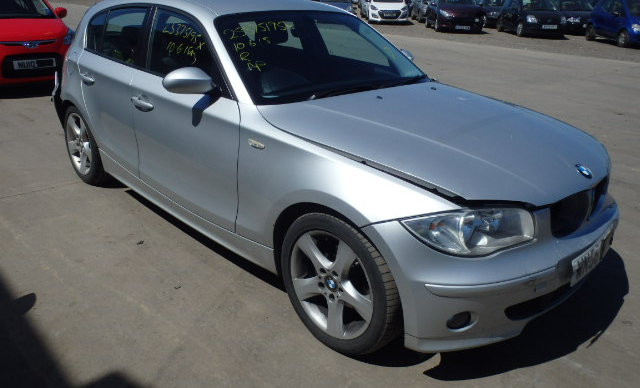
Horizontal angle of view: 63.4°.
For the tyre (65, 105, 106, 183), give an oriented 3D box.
[{"bbox_3d":[-1.744,-0.400,3.980,0.215,0.630,0.630,-18,29,-41],"label":"tyre"}]

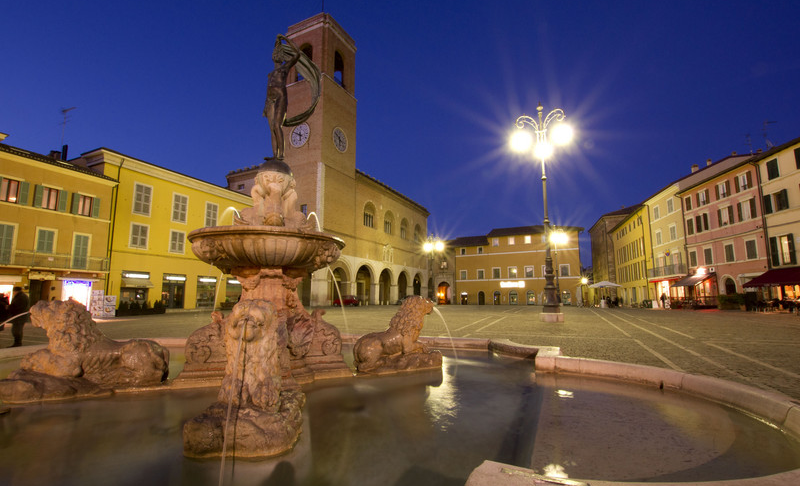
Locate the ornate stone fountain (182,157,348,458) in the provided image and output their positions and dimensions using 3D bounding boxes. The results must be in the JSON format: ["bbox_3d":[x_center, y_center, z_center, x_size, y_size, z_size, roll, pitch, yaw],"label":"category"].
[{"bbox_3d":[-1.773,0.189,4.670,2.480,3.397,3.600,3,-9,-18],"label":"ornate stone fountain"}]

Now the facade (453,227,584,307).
[{"bbox_3d":[17.288,3.677,52.018,18.109,11.939,2.200,-4,-9,24],"label":"facade"}]

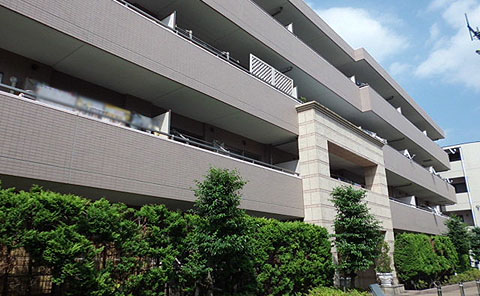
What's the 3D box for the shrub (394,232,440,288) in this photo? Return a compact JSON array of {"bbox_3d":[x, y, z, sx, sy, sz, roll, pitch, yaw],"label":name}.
[{"bbox_3d":[8.874,5.476,17.741,1.050,2.340,5.700,-16,-23,38],"label":"shrub"}]

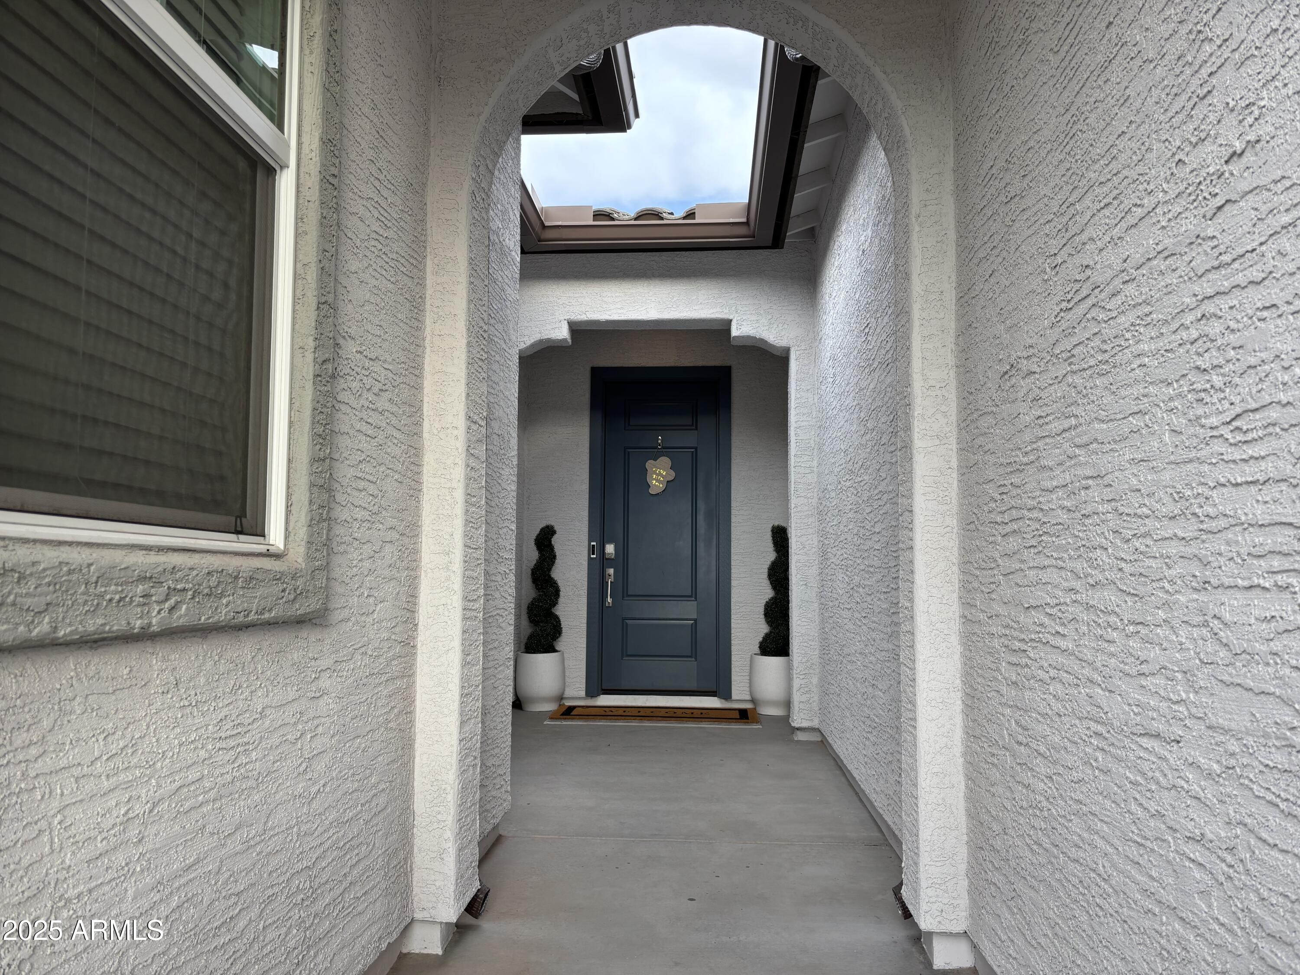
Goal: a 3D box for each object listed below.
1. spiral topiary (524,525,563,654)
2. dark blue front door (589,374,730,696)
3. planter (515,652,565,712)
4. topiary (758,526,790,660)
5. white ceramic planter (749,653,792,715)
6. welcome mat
[{"bbox_3d":[-0.795,0.764,7.370,0.285,0.970,0.285,0,-5,4],"label":"spiral topiary"},{"bbox_3d":[0.077,0.330,7.614,1.115,2.575,0.150,0,-5,4],"label":"dark blue front door"},{"bbox_3d":[-0.815,1.444,7.309,0.370,0.415,0.370,0,-5,4],"label":"planter"},{"bbox_3d":[0.933,0.755,7.205,0.285,0.970,0.285,0,-5,4],"label":"topiary"},{"bbox_3d":[0.910,1.435,7.144,0.370,0.415,0.370,0,-5,4],"label":"white ceramic planter"},{"bbox_3d":[0.045,1.612,6.944,1.446,0.020,0.610,0,-5,4],"label":"welcome mat"}]

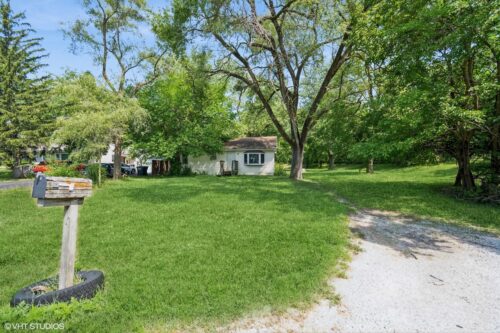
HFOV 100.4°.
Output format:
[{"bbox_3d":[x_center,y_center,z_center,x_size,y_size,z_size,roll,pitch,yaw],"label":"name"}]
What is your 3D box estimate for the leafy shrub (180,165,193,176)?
[{"bbox_3d":[-6.900,0.430,22.700,1.250,1.300,1.250,0,0,0],"label":"leafy shrub"}]

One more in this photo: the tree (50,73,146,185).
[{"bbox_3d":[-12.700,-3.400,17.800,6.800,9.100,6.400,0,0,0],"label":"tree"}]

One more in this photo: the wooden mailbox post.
[{"bbox_3d":[-2.090,0.750,2.360,0.190,1.370,0.510,0,0,11],"label":"wooden mailbox post"}]

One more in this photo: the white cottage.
[{"bbox_3d":[-1.475,-1.300,26.492,9.800,4.600,7.600,0,0,9],"label":"white cottage"}]

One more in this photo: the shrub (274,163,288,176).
[{"bbox_3d":[3.500,0.330,23.200,1.450,1.500,1.400,0,0,0],"label":"shrub"}]

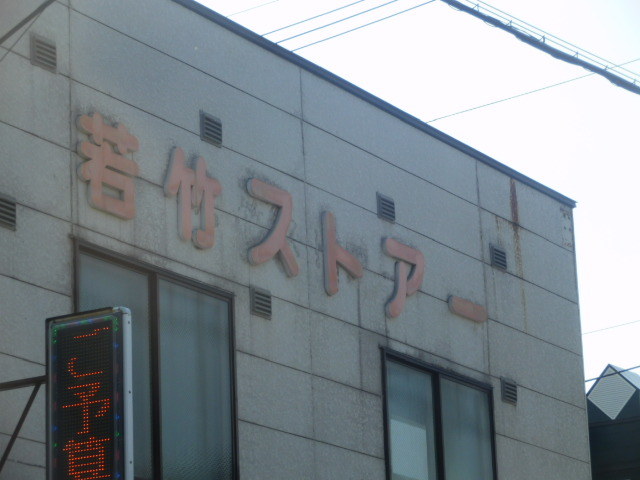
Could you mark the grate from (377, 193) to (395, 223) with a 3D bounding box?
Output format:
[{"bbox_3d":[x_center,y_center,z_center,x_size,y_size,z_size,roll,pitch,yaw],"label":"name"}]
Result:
[{"bbox_3d":[0.493,-0.234,20.761,0.048,0.203,0.212,-9,-15,26],"label":"grate"}]

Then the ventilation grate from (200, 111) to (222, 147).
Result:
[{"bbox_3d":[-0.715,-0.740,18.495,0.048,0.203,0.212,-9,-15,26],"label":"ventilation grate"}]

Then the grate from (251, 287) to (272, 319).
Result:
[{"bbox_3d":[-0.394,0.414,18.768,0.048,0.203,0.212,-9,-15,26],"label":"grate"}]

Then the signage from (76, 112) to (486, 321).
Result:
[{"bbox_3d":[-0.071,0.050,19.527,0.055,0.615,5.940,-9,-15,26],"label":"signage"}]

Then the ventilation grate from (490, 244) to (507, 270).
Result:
[{"bbox_3d":[1.432,0.141,22.528,0.048,0.203,0.212,-9,-15,26],"label":"ventilation grate"}]

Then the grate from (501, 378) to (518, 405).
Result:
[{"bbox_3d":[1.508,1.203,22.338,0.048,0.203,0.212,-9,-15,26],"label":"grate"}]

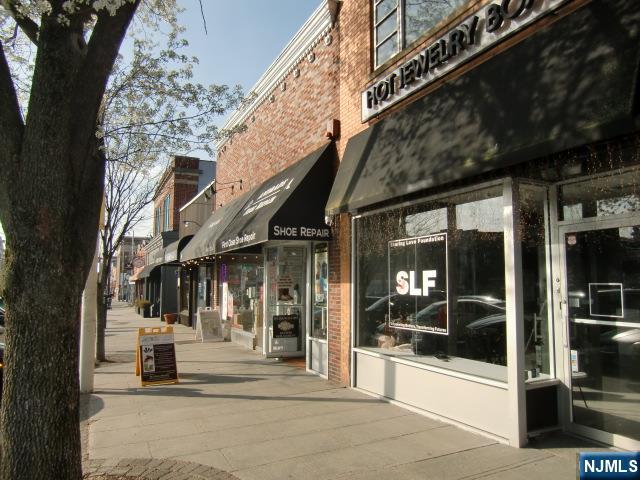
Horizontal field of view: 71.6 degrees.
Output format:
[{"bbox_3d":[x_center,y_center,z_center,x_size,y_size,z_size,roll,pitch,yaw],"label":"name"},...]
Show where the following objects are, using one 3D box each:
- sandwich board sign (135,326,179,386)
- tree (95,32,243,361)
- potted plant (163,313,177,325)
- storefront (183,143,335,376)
[{"bbox_3d":[-2.858,1.997,7.824,0.600,0.920,0.880,4,-7,-27],"label":"sandwich board sign"},{"bbox_3d":[-4.152,-1.258,10.313,4.800,7.900,4.600,4,-7,-27],"label":"tree"},{"bbox_3d":[-6.519,3.445,19.367,0.570,0.470,0.570,4,-7,-27],"label":"potted plant"},{"bbox_3d":[-2.051,0.650,11.227,1.450,4.360,7.900,4,-7,-27],"label":"storefront"}]

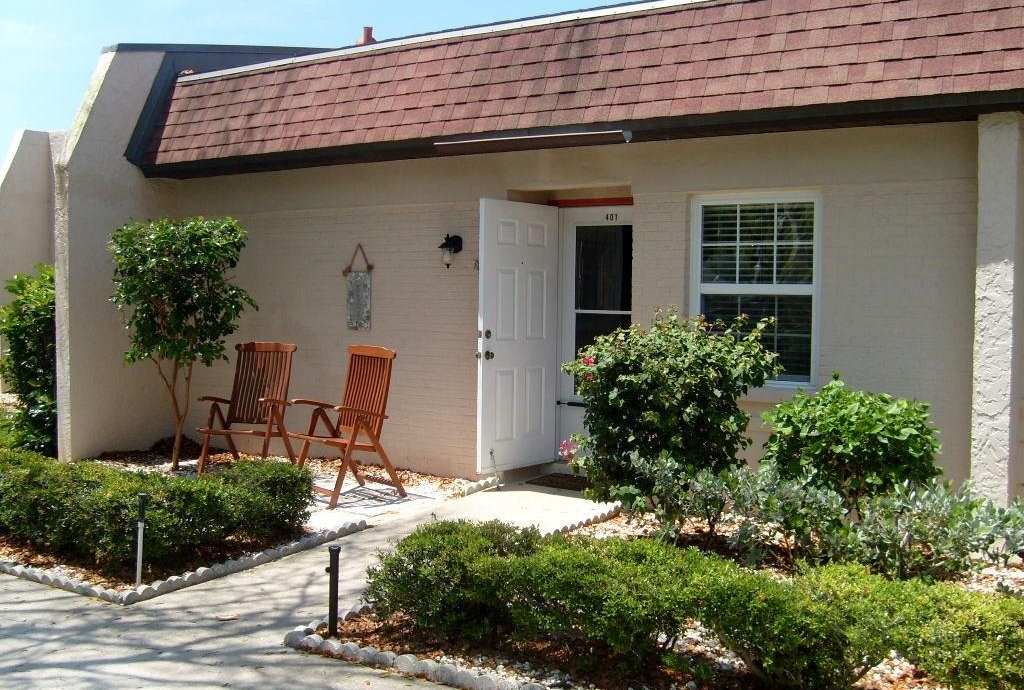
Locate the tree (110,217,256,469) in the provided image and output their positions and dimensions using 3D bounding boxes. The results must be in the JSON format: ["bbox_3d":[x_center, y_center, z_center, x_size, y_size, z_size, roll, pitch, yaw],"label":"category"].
[{"bbox_3d":[-2.711,-0.012,8.544,1.180,2.070,1.100,3,4,33],"label":"tree"}]

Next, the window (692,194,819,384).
[{"bbox_3d":[1.649,-0.378,7.075,0.930,1.270,0.100,3,4,33],"label":"window"}]

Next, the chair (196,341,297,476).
[{"bbox_3d":[-2.046,0.537,8.058,0.590,1.070,0.690,2,3,16],"label":"chair"}]

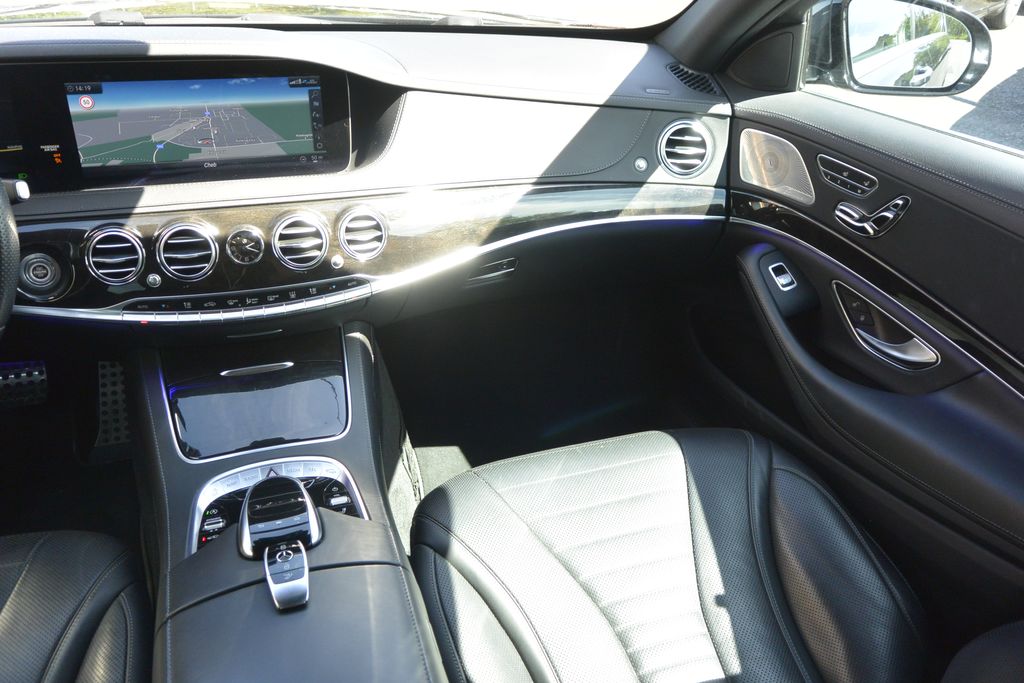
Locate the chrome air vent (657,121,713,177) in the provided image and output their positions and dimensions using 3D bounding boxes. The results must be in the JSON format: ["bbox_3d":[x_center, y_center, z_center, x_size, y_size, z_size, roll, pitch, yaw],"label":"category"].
[{"bbox_3d":[0.247,-0.280,1.115,0.083,0.084,0.030,-1,21,-6],"label":"chrome air vent"}]

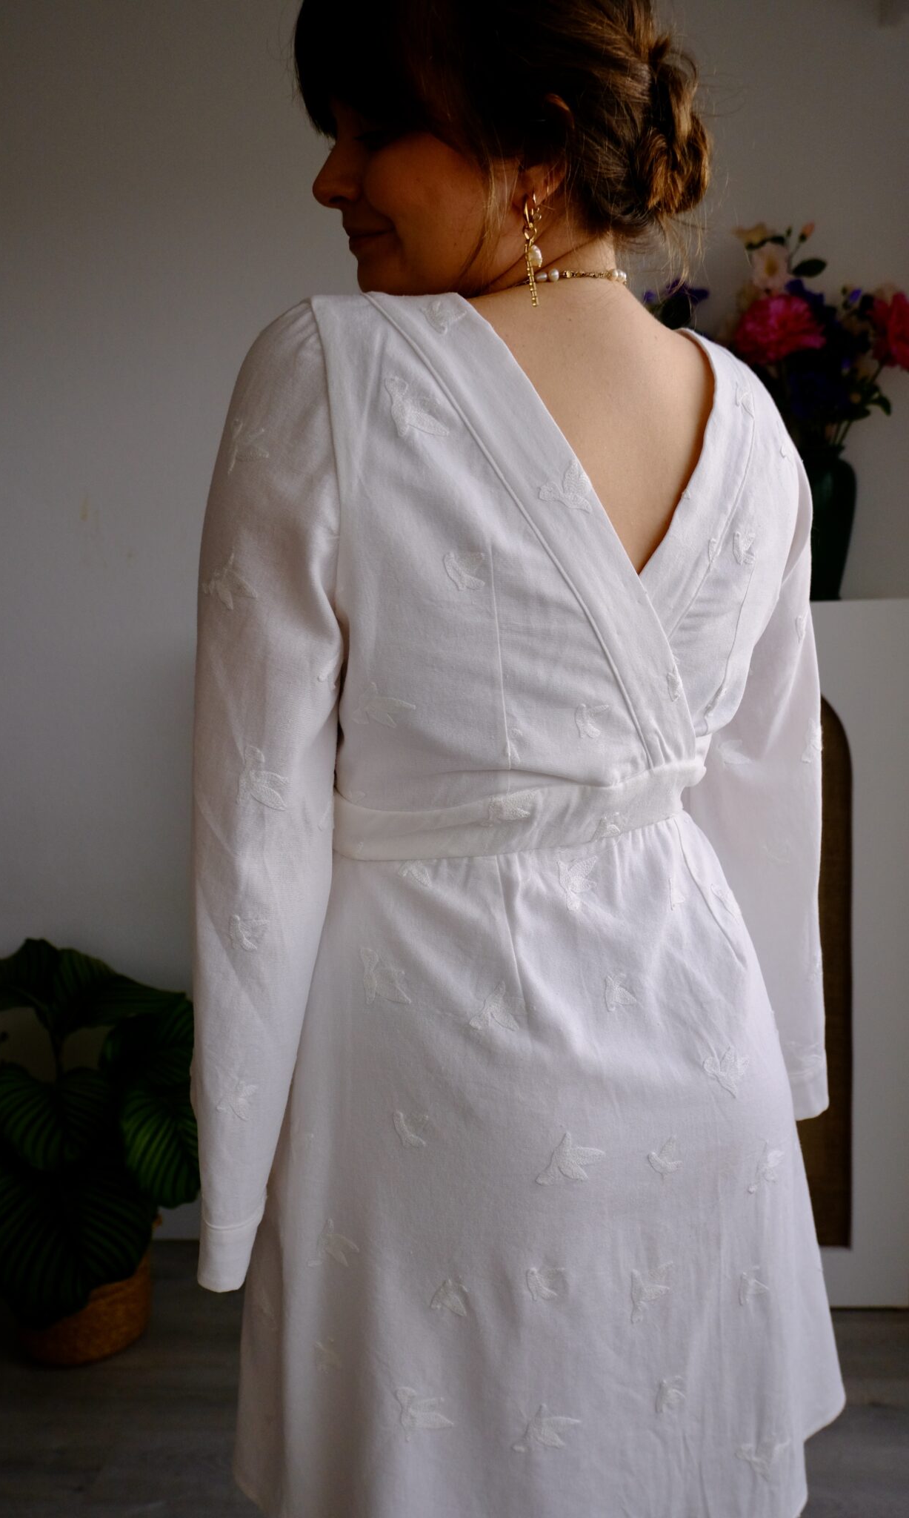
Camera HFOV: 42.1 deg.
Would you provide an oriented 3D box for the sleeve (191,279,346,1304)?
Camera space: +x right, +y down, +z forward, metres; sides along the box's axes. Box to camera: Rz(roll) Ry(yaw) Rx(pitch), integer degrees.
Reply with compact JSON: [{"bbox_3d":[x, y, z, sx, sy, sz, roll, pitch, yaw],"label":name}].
[{"bbox_3d":[-0.115,0.022,0.725,0.105,0.590,0.130,-2,4,-33],"label":"sleeve"}]

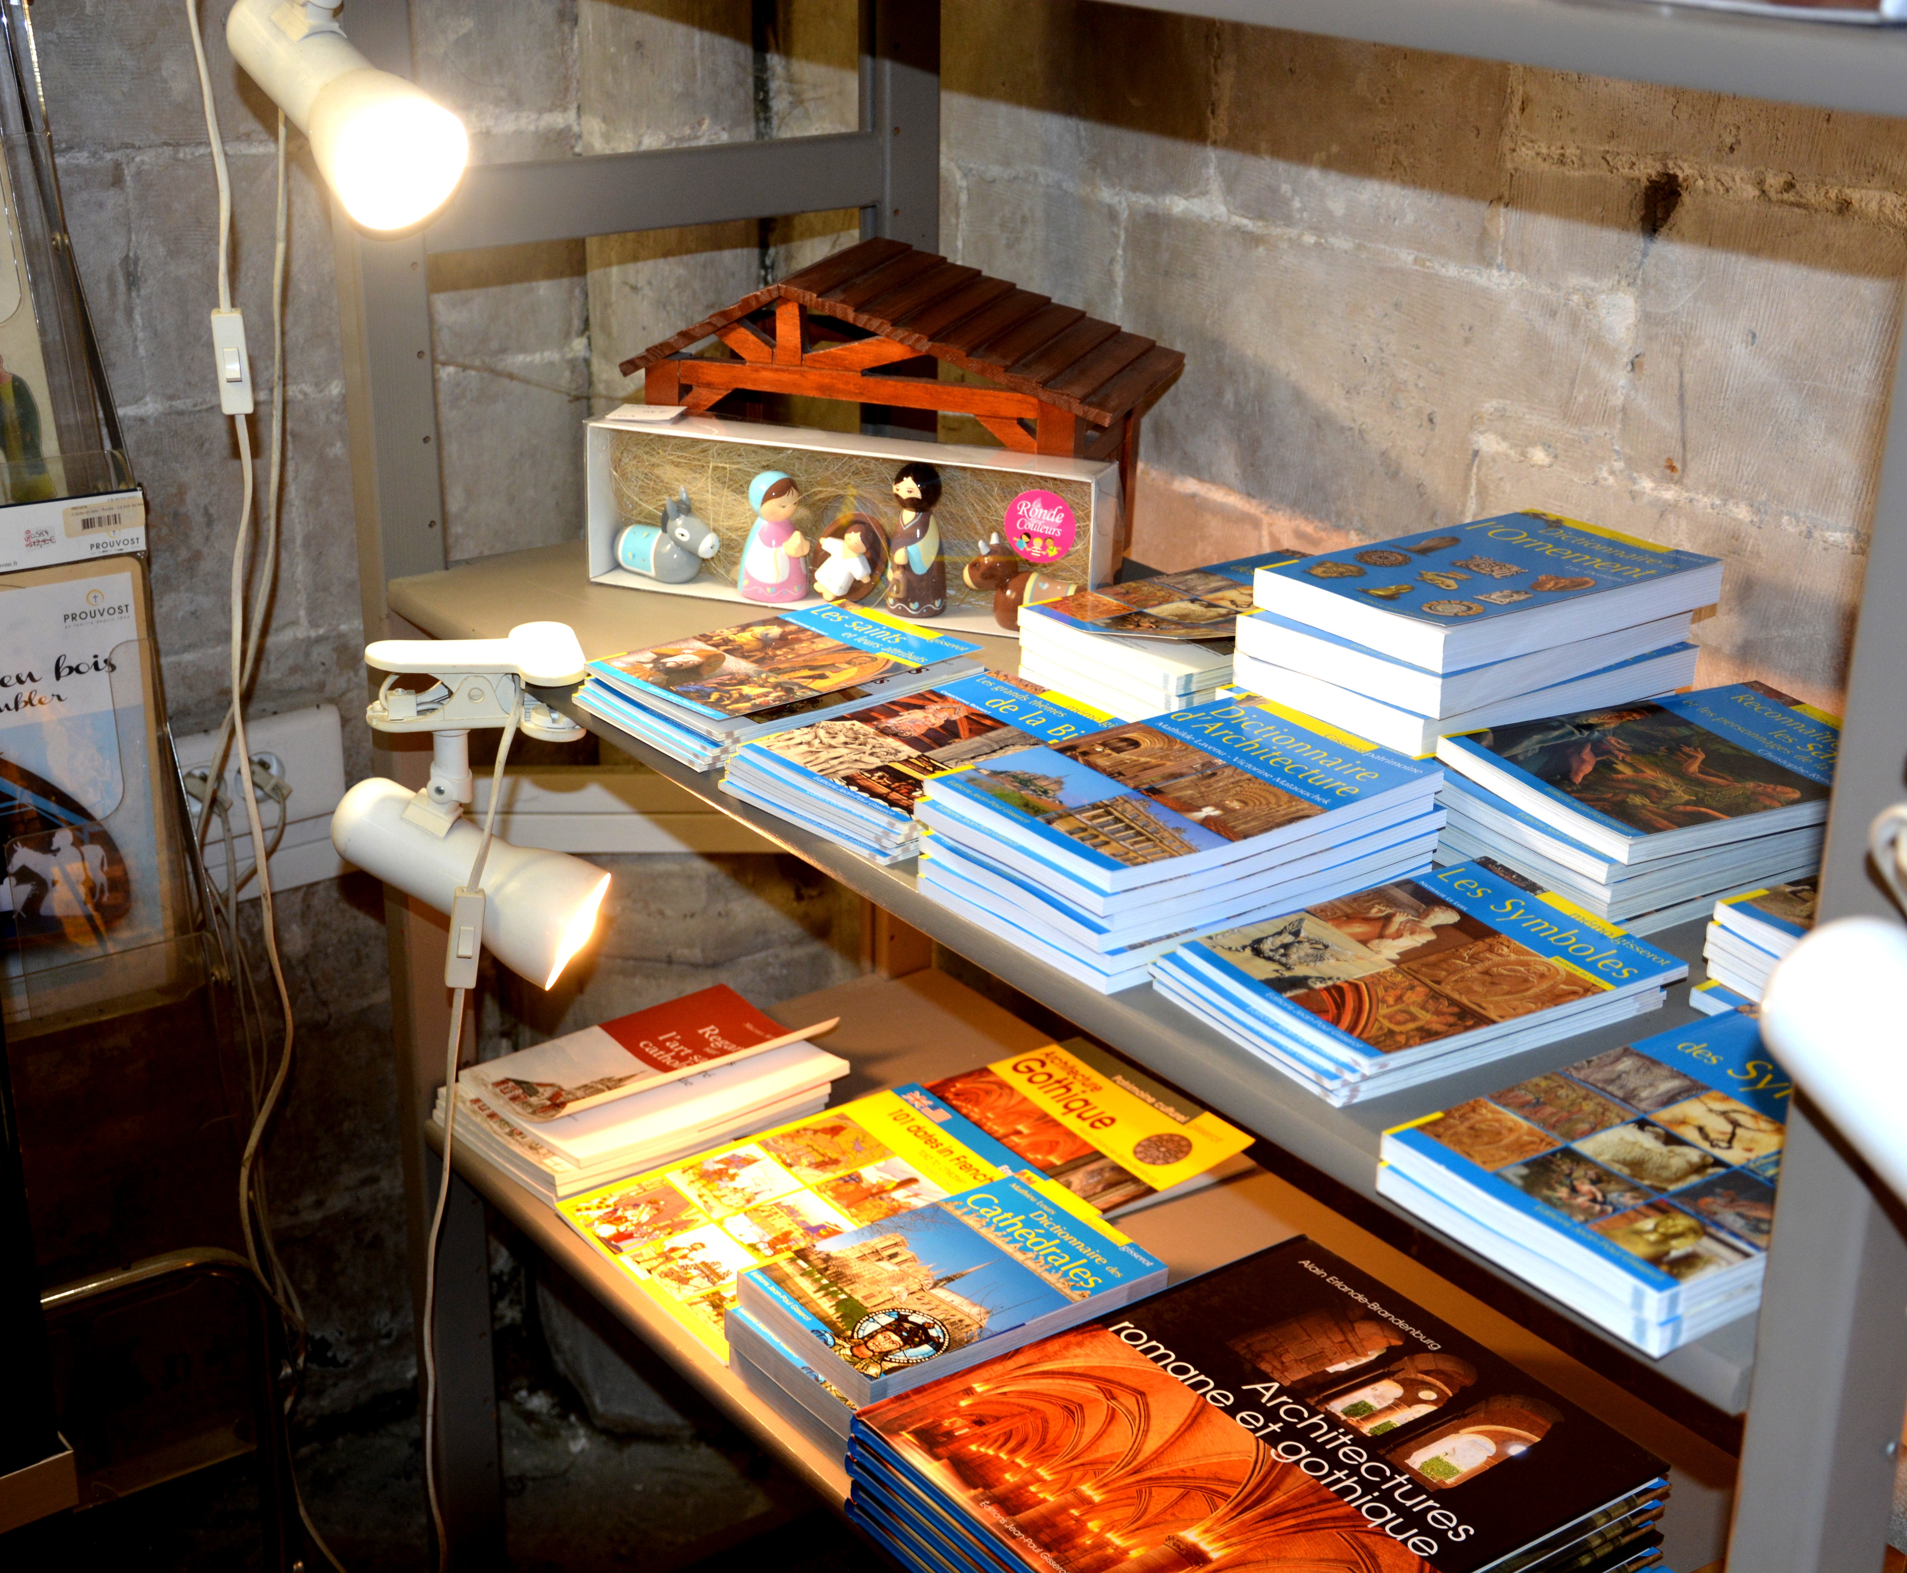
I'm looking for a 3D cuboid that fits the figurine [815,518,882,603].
[{"bbox_3d":[-0.062,-0.132,1.618,0.039,0.045,0.030,7,23,15],"label":"figurine"}]

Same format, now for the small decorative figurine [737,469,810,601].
[{"bbox_3d":[-0.107,-0.149,1.627,0.041,0.071,0.038,19,28,38],"label":"small decorative figurine"}]

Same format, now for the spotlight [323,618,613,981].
[{"bbox_3d":[-0.262,0.011,1.495,0.144,0.200,0.071,6,22,12],"label":"spotlight"}]

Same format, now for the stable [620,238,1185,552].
[{"bbox_3d":[-0.029,-0.225,1.675,0.306,0.182,0.156,8,23,18],"label":"stable"}]

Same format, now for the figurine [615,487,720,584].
[{"bbox_3d":[-0.172,-0.151,1.652,0.056,0.053,0.033,14,25,30],"label":"figurine"}]

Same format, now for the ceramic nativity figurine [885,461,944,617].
[{"bbox_3d":[-0.022,-0.143,1.597,0.033,0.082,0.033,1,22,0],"label":"ceramic nativity figurine"}]

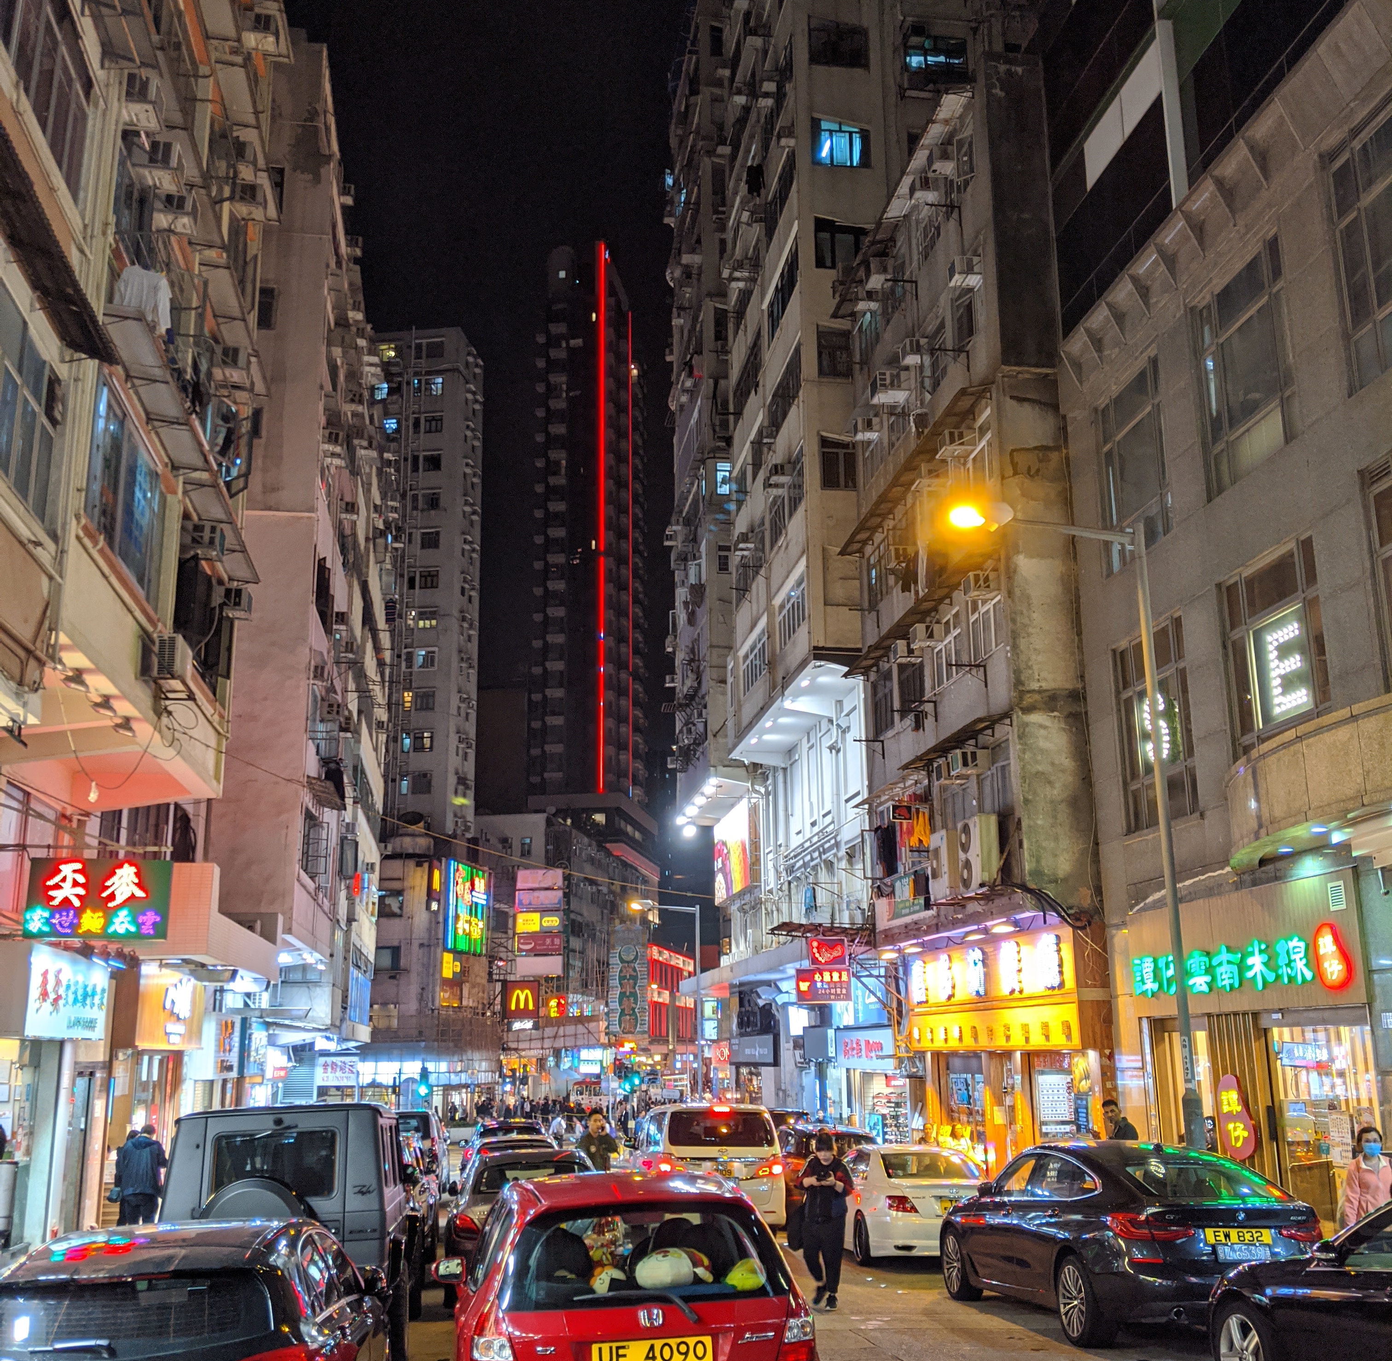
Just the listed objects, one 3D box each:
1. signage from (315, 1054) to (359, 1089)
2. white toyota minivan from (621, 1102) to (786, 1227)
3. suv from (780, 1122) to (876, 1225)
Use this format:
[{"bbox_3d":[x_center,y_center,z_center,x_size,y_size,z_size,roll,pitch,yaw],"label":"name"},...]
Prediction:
[{"bbox_3d":[-10.660,11.629,43.000,1.250,1.000,0.150,1,-16,-8],"label":"signage"},{"bbox_3d":[0.055,7.325,21.895,1.840,1.890,4.860,1,-16,-8],"label":"white toyota minivan"},{"bbox_3d":[2.163,8.516,25.510,1.800,1.530,4.400,1,-16,-8],"label":"suv"}]

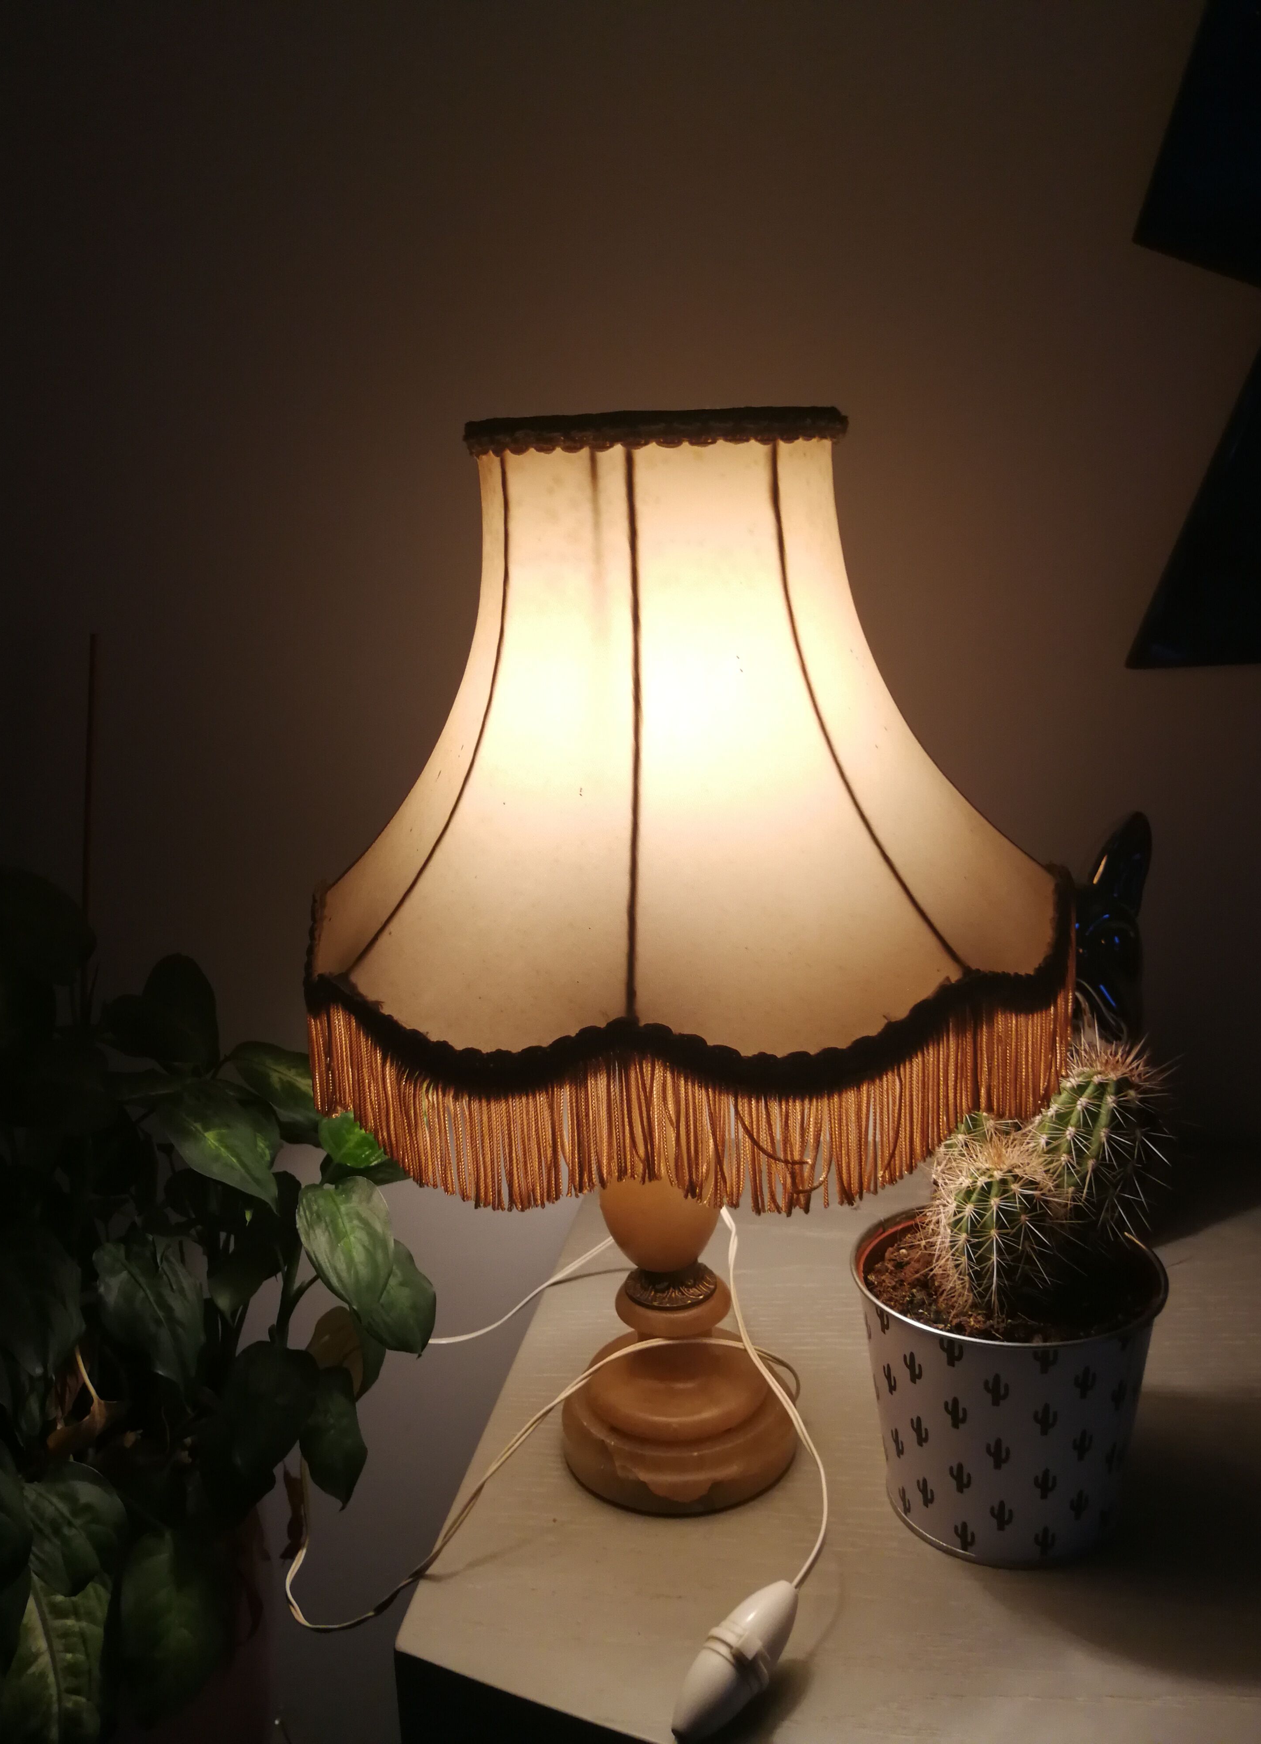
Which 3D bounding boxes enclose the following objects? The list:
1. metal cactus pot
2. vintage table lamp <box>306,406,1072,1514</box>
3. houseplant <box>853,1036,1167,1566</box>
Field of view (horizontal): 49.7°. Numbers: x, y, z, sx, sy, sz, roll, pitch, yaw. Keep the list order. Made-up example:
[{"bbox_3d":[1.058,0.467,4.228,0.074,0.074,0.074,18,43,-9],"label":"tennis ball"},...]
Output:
[{"bbox_3d":[0.158,0.215,0.575,0.126,0.106,0.126,-3,11,1],"label":"metal cactus pot"},{"bbox_3d":[0.020,0.043,0.583,0.317,0.453,0.317,-3,11,0],"label":"vintage table lamp"},{"bbox_3d":[0.158,0.173,0.570,0.128,0.189,0.128,-3,11,0],"label":"houseplant"}]

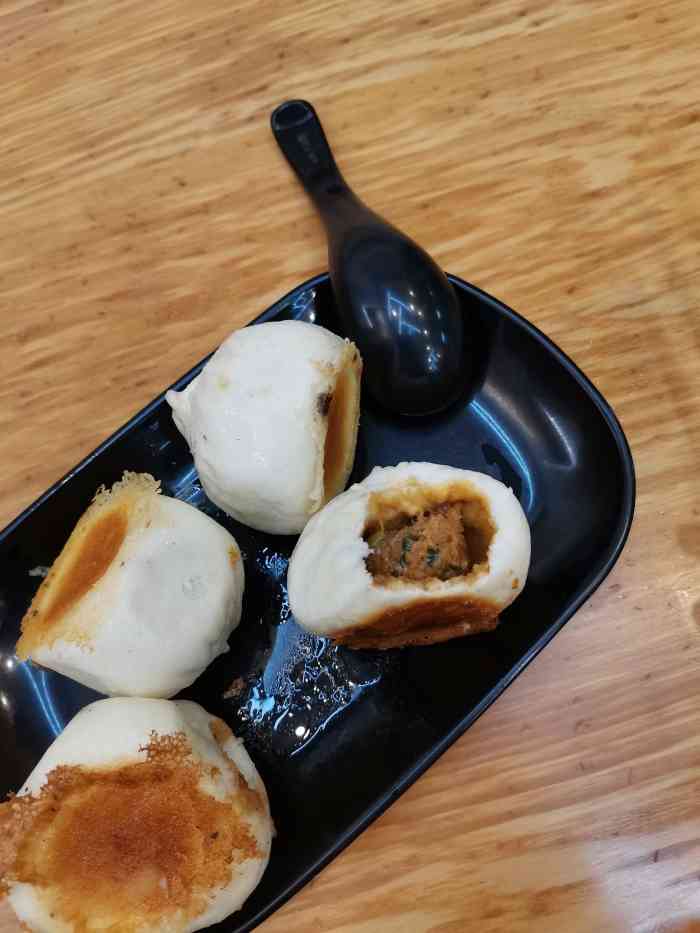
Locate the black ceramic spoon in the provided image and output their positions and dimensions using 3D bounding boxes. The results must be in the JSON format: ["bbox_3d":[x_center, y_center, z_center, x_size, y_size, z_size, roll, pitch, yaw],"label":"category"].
[{"bbox_3d":[0.005,-0.087,0.254,0.040,0.041,0.144,-22,79,1],"label":"black ceramic spoon"}]

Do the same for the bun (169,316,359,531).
[{"bbox_3d":[-0.029,-0.014,0.224,0.056,0.062,0.069,12,73,5],"label":"bun"}]

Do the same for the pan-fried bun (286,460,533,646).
[{"bbox_3d":[0.016,0.024,0.205,0.069,0.062,0.050,-11,68,5],"label":"pan-fried bun"}]

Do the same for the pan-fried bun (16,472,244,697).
[{"bbox_3d":[-0.061,0.040,0.215,0.058,0.060,0.065,40,77,-25],"label":"pan-fried bun"}]

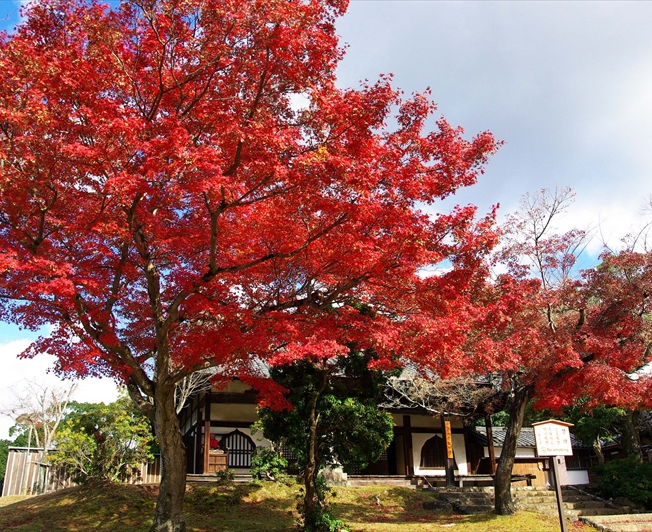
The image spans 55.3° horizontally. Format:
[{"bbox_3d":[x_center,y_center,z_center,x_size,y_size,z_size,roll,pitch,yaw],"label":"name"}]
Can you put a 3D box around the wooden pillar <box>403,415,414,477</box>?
[{"bbox_3d":[3.324,7.172,24.931,0.250,2.370,0.250,2,-16,-9],"label":"wooden pillar"}]

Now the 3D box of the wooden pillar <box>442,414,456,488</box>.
[{"bbox_3d":[4.529,6.717,22.862,0.210,2.593,0.210,2,-16,-9],"label":"wooden pillar"}]

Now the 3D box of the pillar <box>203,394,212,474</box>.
[{"bbox_3d":[-4.475,6.327,23.732,0.200,3.098,0.200,2,-16,-9],"label":"pillar"}]

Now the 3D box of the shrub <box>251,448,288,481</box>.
[{"bbox_3d":[-1.951,7.003,21.946,1.250,1.043,1.150,2,-16,-9],"label":"shrub"}]

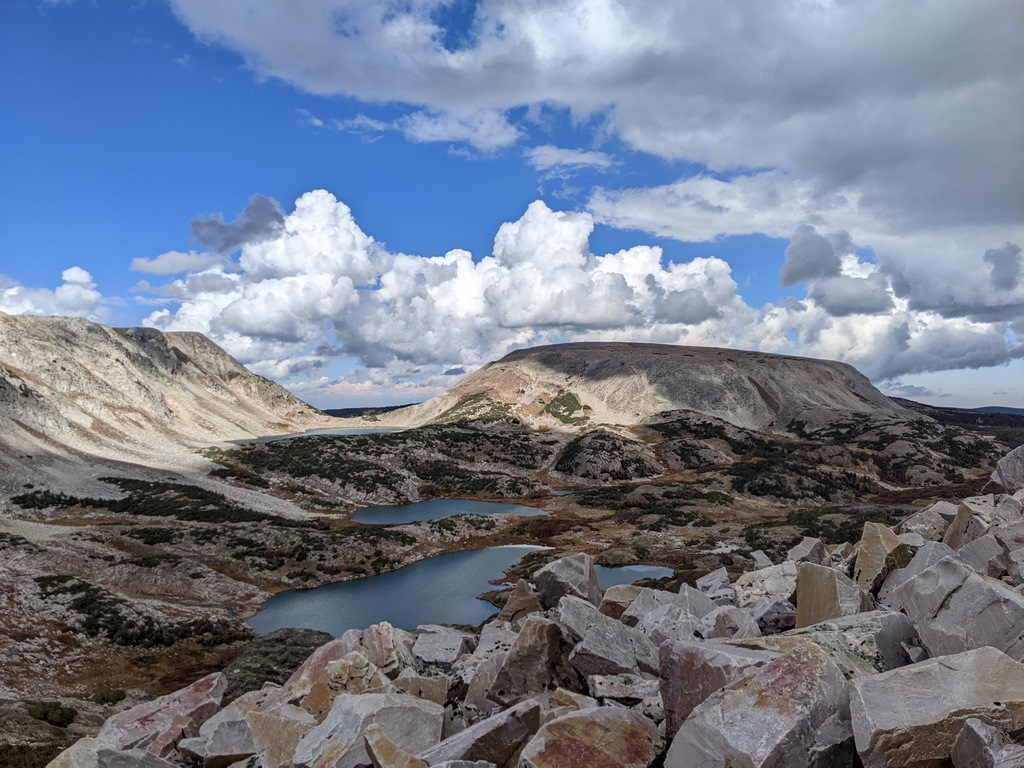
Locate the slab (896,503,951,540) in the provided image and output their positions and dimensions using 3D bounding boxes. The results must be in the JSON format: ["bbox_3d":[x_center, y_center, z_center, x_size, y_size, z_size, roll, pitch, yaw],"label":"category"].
[{"bbox_3d":[5.074,1.712,9.800,0.660,0.420,0.500,-1,-2,25],"label":"slab"}]

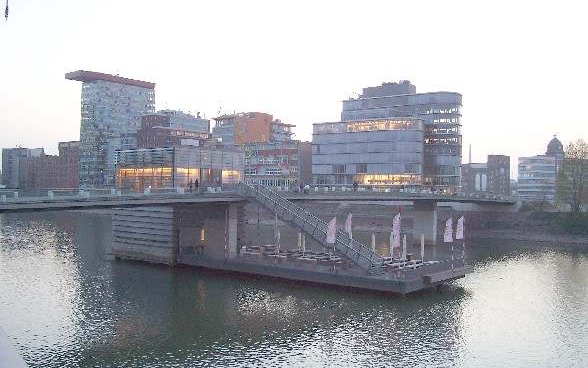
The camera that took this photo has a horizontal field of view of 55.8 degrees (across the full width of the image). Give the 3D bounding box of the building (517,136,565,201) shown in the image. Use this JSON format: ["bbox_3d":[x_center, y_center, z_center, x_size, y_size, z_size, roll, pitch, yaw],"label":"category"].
[{"bbox_3d":[135.533,-8.563,305.070,24.000,35.250,22.000,1,0,17],"label":"building"}]

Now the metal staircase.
[{"bbox_3d":[1.850,4.608,65.164,18.100,9.550,3.200,0,0,33],"label":"metal staircase"}]

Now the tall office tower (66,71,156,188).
[{"bbox_3d":[-102.208,-28.015,315.950,13.980,62.550,50.340,0,0,34],"label":"tall office tower"}]

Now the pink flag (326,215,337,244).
[{"bbox_3d":[3.897,4.895,58.471,1.000,2.950,0.200,1,0,-6],"label":"pink flag"}]

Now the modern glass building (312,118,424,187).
[{"bbox_3d":[28.193,-8.777,202.738,38.570,25.780,18.000,0,0,34],"label":"modern glass building"}]

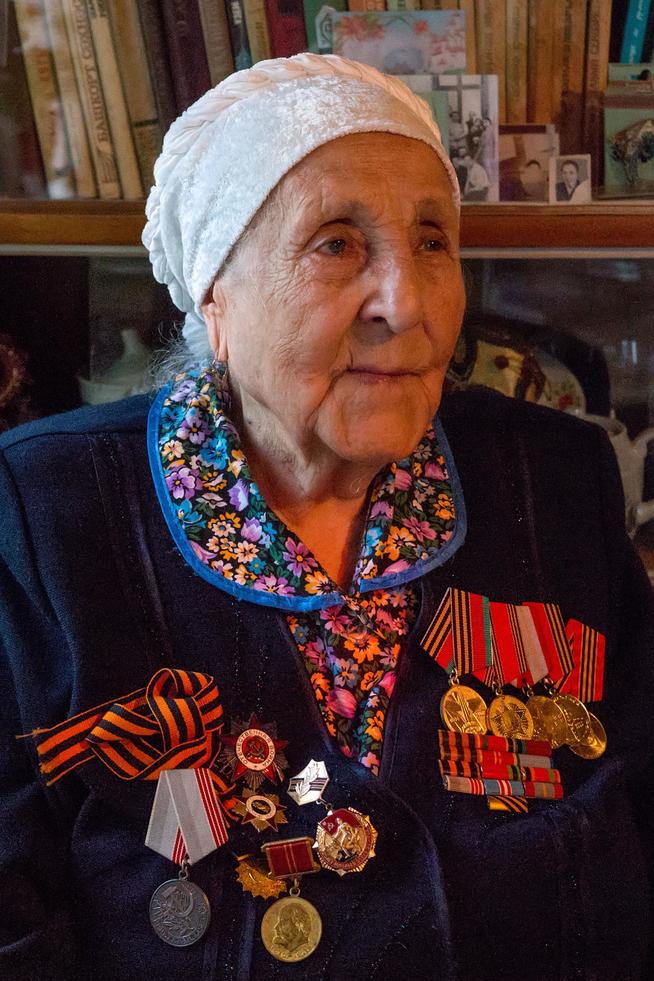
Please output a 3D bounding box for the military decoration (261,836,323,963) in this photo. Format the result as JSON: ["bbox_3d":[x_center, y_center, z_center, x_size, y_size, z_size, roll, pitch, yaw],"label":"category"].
[{"bbox_3d":[-0.018,0.206,0.548,0.034,0.062,0.006,2,-6,-23],"label":"military decoration"}]

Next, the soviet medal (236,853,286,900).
[{"bbox_3d":[-0.033,0.198,0.558,0.028,0.026,0.006,0,-8,-25],"label":"soviet medal"}]

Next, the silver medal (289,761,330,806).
[{"bbox_3d":[-0.009,0.152,0.568,0.025,0.021,0.005,-25,0,-25],"label":"silver medal"}]

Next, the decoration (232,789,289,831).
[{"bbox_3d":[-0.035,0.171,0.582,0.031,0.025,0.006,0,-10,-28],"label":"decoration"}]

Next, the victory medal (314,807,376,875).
[{"bbox_3d":[0.009,0.177,0.550,0.033,0.034,0.006,-25,2,-24],"label":"victory medal"}]

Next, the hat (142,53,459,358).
[{"bbox_3d":[-0.016,-0.172,0.675,0.175,0.175,0.215,-5,10,-30],"label":"hat"}]

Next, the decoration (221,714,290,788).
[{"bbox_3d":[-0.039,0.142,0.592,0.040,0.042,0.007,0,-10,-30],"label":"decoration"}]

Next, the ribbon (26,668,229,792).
[{"bbox_3d":[-0.105,0.128,0.575,0.112,0.066,0.025,0,-8,-17],"label":"ribbon"}]

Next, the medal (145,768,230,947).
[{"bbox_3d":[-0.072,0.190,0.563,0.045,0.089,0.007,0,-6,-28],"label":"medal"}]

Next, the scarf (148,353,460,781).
[{"bbox_3d":[-0.013,0.045,0.640,0.185,0.215,0.140,-5,10,-28],"label":"scarf"}]

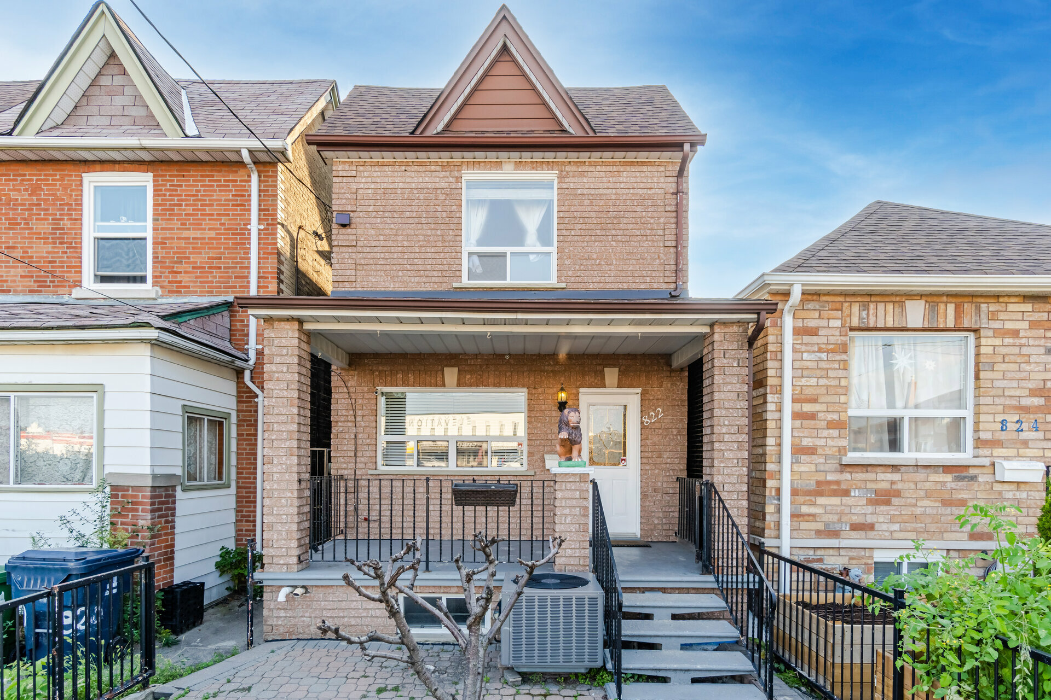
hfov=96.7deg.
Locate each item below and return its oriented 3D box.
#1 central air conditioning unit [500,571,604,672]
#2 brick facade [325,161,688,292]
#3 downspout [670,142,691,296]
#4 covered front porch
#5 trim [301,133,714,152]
[{"bbox_3d":[0.220,2.370,4.130,0.820,0.660,0.740,0,-4,0],"label":"central air conditioning unit"},{"bbox_3d":[-0.250,-1.780,6.720,5.070,1.920,0.220,0,0,0],"label":"brick facade"},{"bbox_3d":[2.150,-1.810,6.500,0.270,2.170,0.270,0,0,0],"label":"downspout"},{"bbox_3d":[-0.200,1.120,5.450,5.120,3.900,2.250,0,-4,0],"label":"covered front porch"},{"bbox_3d":[-0.260,-2.840,6.400,5.500,0.240,0.180,0,0,0],"label":"trim"}]

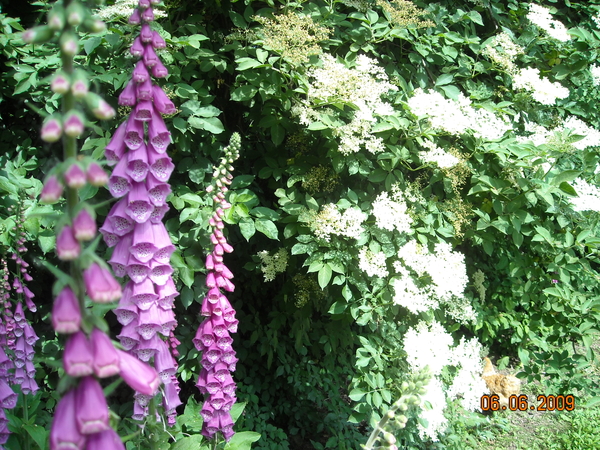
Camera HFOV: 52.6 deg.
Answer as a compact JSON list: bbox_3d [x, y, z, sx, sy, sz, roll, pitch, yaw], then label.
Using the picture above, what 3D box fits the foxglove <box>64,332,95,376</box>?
[{"bbox_3d":[-0.162,0.094,0.445,0.022,0.034,0.026,-2,7,-17],"label":"foxglove"}]

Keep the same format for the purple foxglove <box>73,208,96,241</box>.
[{"bbox_3d":[-0.151,0.000,0.425,0.017,0.024,0.021,-3,15,-20],"label":"purple foxglove"}]

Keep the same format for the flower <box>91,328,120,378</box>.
[{"bbox_3d":[-0.135,0.089,0.420,0.018,0.034,0.019,-2,-14,-25],"label":"flower"}]

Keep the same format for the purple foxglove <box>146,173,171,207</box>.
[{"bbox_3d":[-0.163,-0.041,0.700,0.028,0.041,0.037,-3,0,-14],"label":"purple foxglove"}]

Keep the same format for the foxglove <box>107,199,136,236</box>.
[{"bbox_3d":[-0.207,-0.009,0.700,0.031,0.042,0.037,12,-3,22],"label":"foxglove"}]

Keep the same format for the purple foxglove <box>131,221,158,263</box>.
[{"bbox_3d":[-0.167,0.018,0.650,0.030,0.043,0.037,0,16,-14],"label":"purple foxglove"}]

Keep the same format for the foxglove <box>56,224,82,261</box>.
[{"bbox_3d":[-0.162,0.012,0.425,0.018,0.026,0.021,-2,15,-16],"label":"foxglove"}]

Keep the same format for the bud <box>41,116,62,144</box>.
[{"bbox_3d":[-0.174,-0.068,0.425,0.013,0.018,0.013,1,-20,15],"label":"bud"}]

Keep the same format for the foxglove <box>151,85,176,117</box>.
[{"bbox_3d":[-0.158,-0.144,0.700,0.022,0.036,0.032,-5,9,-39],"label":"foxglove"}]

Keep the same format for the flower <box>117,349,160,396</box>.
[{"bbox_3d":[-0.117,0.107,0.440,0.021,0.043,0.021,-37,-7,-29],"label":"flower"}]

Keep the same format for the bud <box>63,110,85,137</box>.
[{"bbox_3d":[-0.157,-0.070,0.420,0.013,0.018,0.013,0,-20,-5],"label":"bud"}]

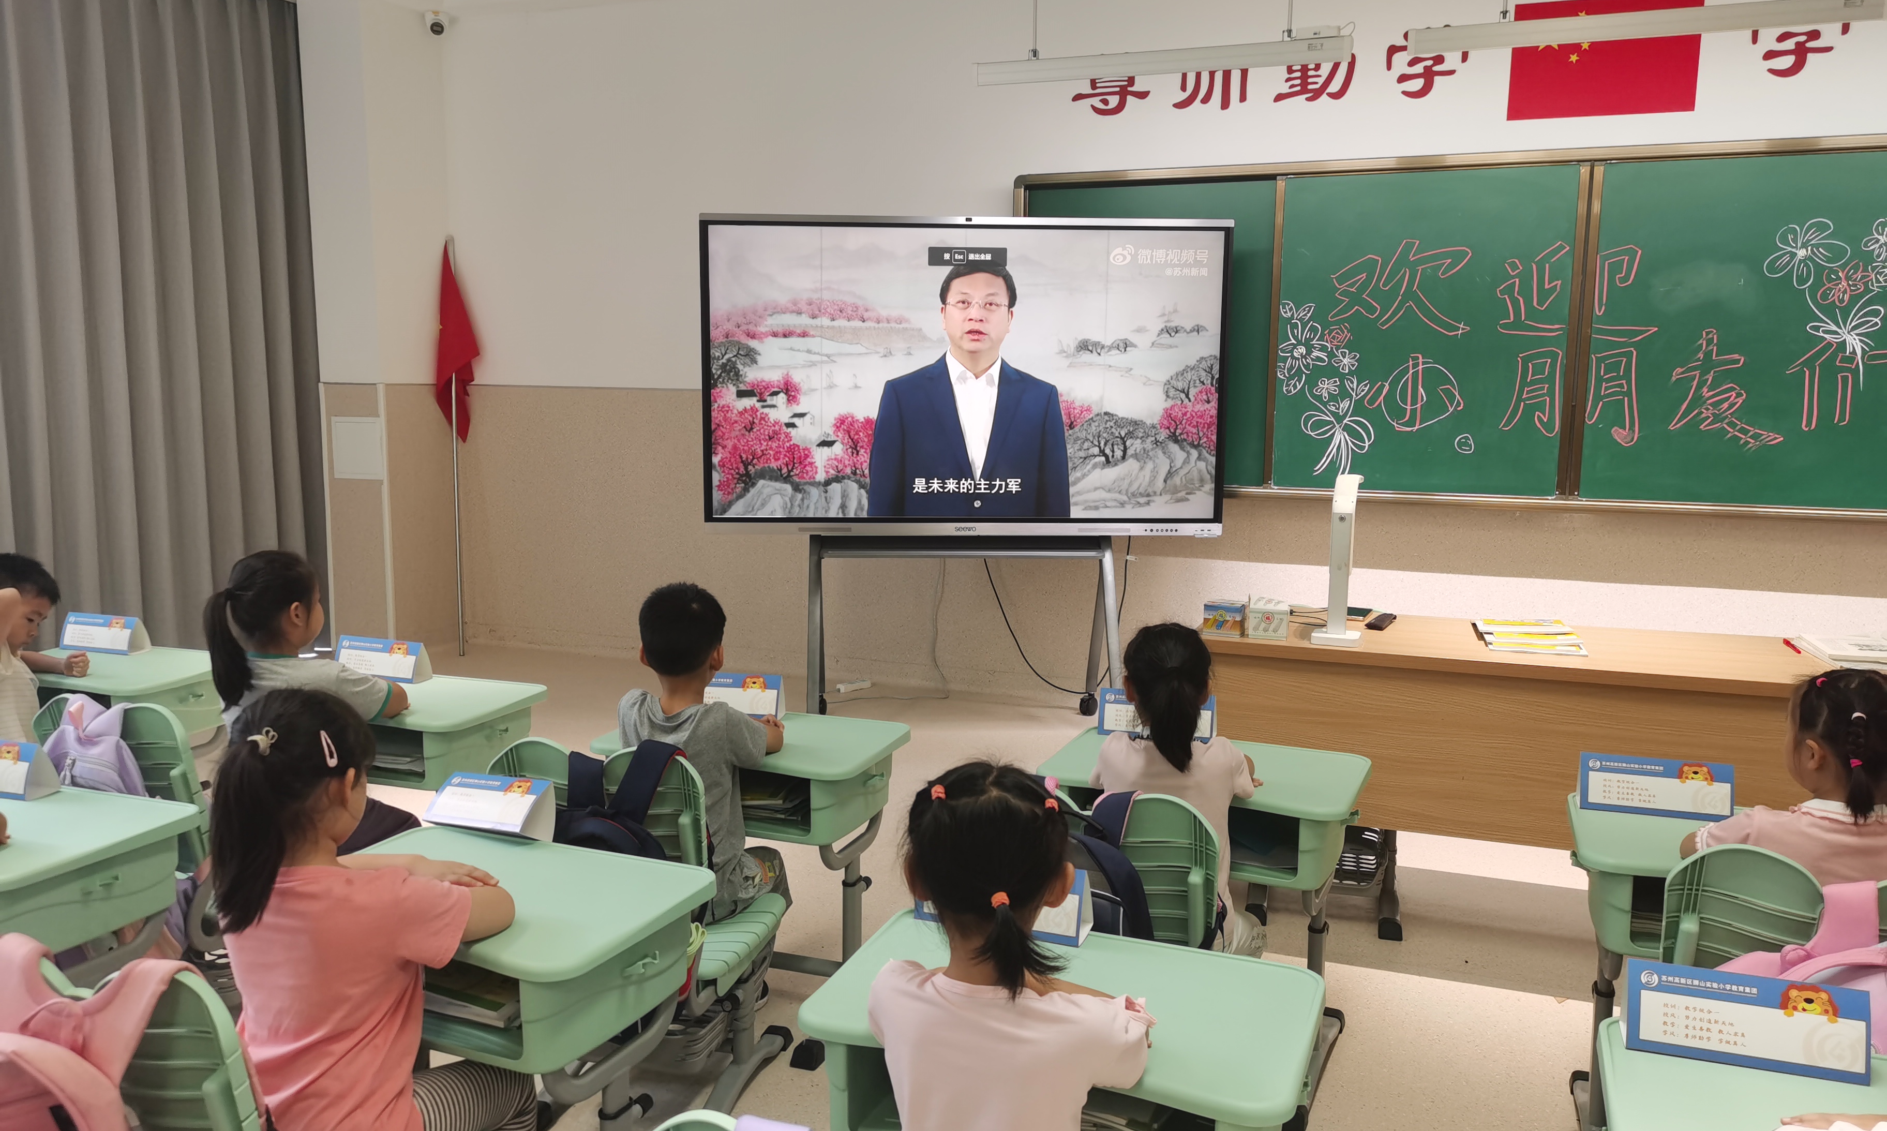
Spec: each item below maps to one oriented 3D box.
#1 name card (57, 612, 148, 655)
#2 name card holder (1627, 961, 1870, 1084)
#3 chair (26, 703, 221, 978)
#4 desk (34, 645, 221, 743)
[{"bbox_3d":[-2.346,0.187,4.118,0.252,0.097,0.076,3,8,18],"label":"name card"},{"bbox_3d":[0.943,0.529,1.735,0.252,0.097,0.076,3,8,19],"label":"name card holder"},{"bbox_3d":[-1.492,0.603,3.001,0.450,0.730,0.440,4,8,23],"label":"chair"},{"bbox_3d":[-2.134,0.546,3.840,0.600,0.600,0.450,4,8,23],"label":"desk"}]

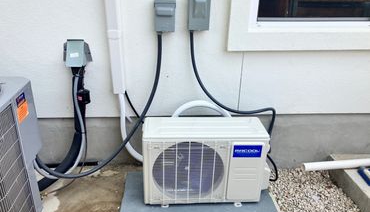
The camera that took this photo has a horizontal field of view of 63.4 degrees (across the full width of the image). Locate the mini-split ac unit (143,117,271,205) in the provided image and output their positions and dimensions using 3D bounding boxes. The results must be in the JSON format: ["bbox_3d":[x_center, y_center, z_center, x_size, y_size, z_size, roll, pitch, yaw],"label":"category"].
[{"bbox_3d":[0.134,0.357,1.894,0.757,0.483,0.280,0,25,-3],"label":"mini-split ac unit"}]

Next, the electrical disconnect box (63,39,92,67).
[{"bbox_3d":[-0.684,-0.326,1.862,0.172,0.145,0.100,-1,25,-4],"label":"electrical disconnect box"}]

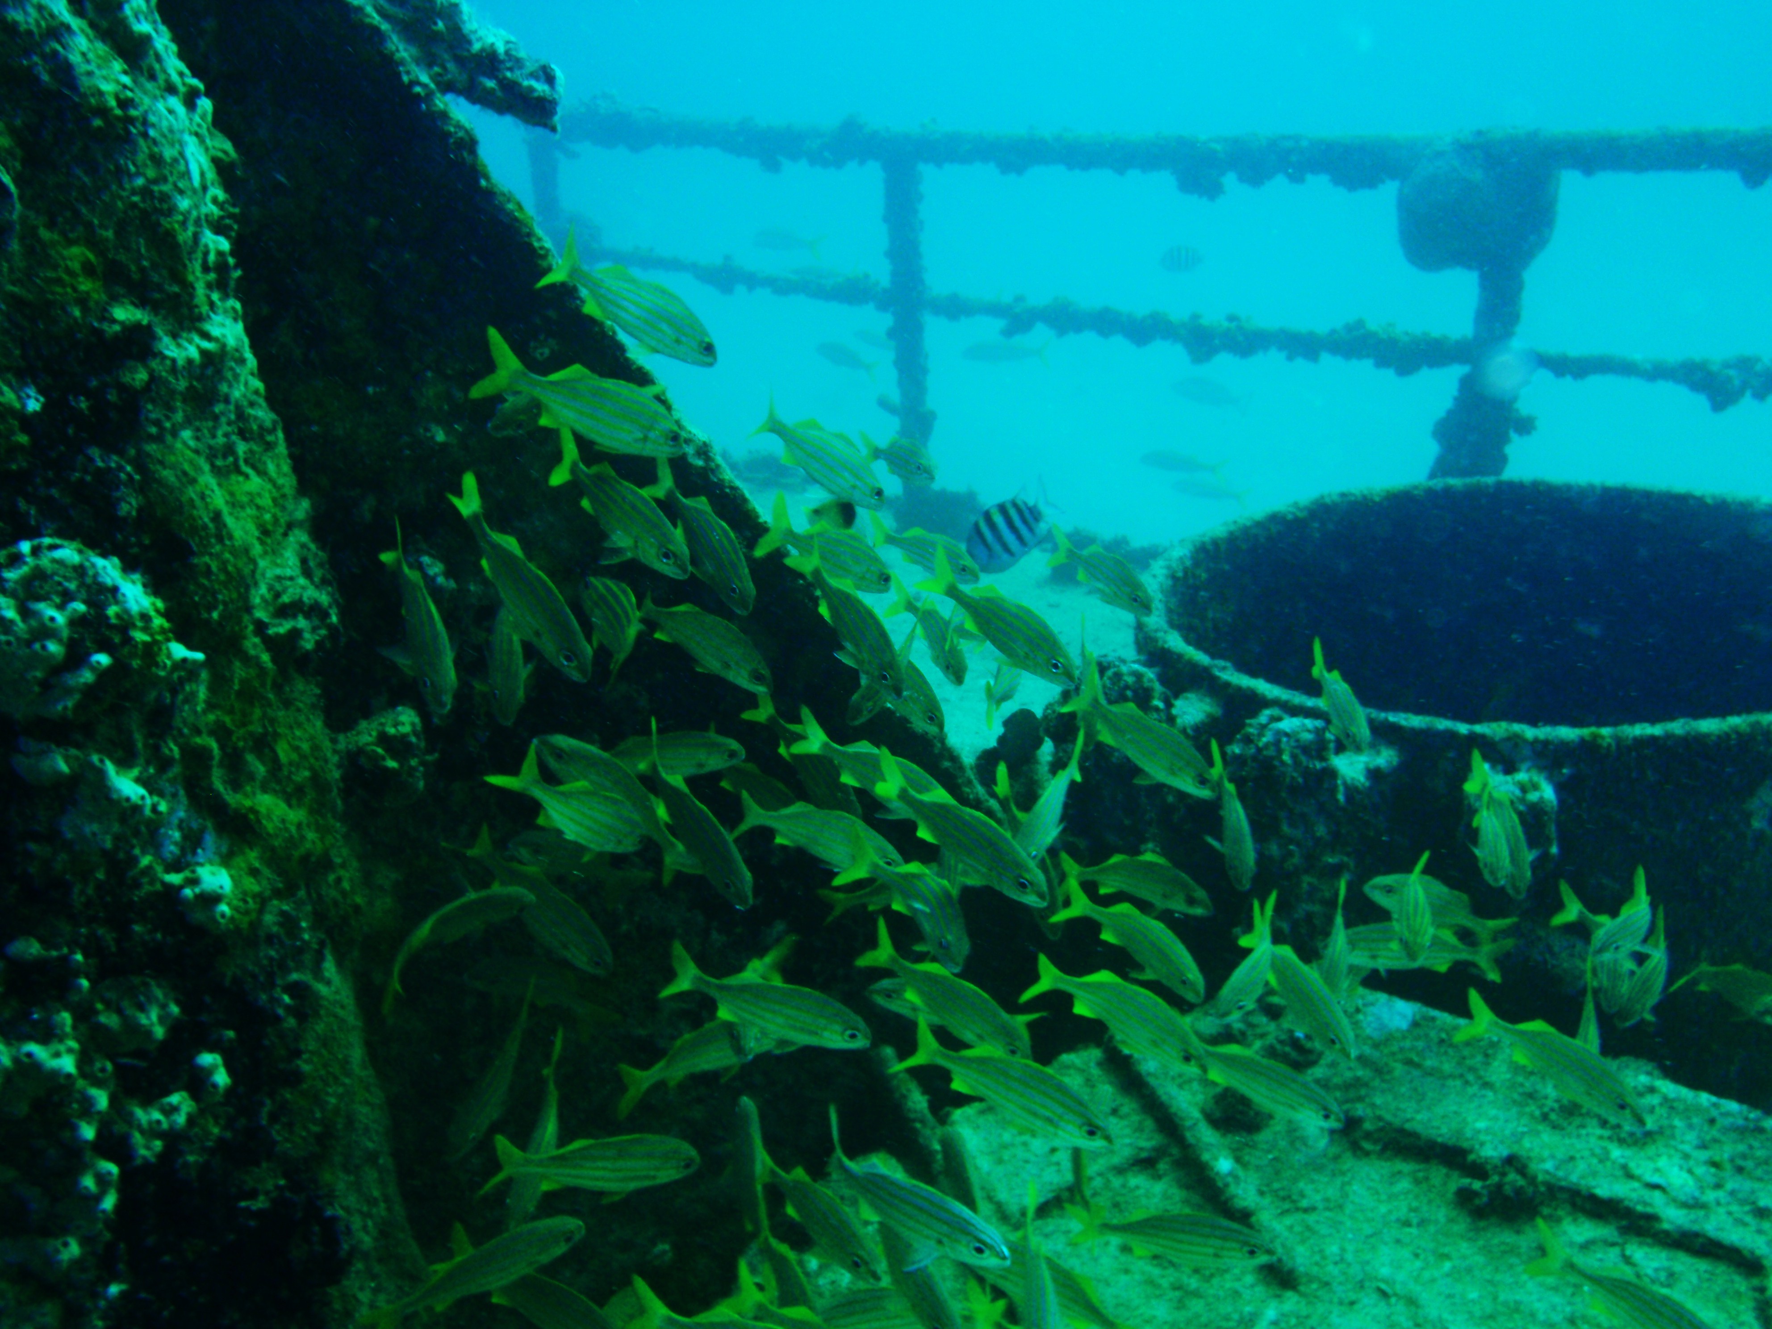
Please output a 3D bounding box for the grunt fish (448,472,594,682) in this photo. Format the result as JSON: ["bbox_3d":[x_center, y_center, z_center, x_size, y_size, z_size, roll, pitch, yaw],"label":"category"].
[{"bbox_3d":[-0.284,-0.069,1.120,0.064,0.195,0.033,-40,-19,32],"label":"grunt fish"}]

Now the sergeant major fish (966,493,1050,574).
[{"bbox_3d":[0.157,-0.171,1.800,0.150,0.085,0.032,-33,16,7],"label":"sergeant major fish"}]

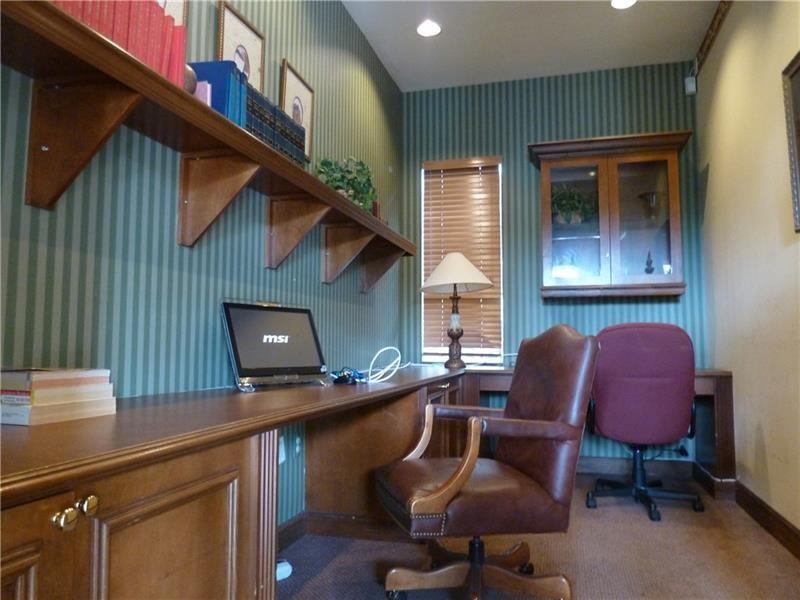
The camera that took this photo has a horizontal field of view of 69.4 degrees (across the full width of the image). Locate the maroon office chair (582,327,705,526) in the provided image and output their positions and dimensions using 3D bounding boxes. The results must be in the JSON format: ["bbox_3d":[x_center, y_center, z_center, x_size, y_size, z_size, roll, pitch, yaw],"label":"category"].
[{"bbox_3d":[1.414,0.671,3.413,0.630,1.057,0.630,-1,-5,16],"label":"maroon office chair"}]

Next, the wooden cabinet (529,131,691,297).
[{"bbox_3d":[1.479,-0.552,4.104,1.058,1.075,0.404,-1,-5,16],"label":"wooden cabinet"}]

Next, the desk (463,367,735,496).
[{"bbox_3d":[1.295,0.856,3.947,1.617,0.768,0.602,-1,-5,16],"label":"desk"}]

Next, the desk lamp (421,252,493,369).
[{"bbox_3d":[0.391,0.070,4.037,0.517,0.813,0.517,-1,-5,16],"label":"desk lamp"}]

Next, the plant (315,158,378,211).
[{"bbox_3d":[-0.293,-0.634,3.104,0.282,0.259,0.348,-1,-5,16],"label":"plant"}]

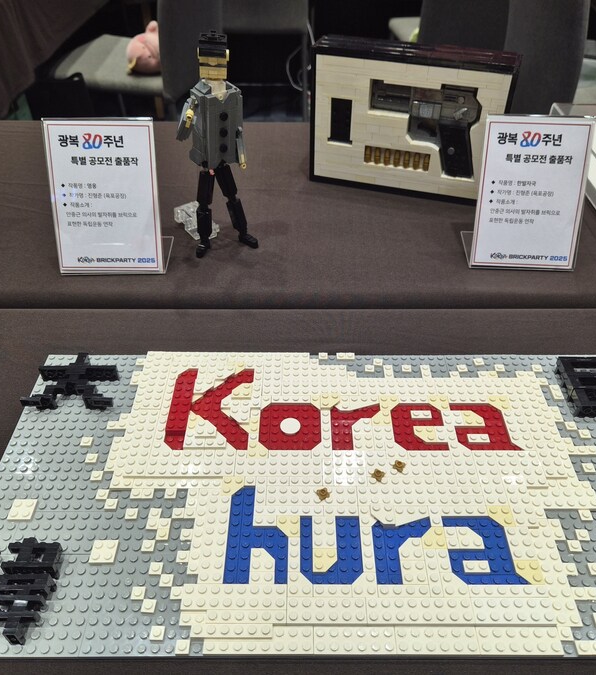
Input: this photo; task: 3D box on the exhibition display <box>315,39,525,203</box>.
[{"bbox_3d":[0.133,-0.262,0.731,0.230,0.166,0.047,12,43,14],"label":"exhibition display"}]

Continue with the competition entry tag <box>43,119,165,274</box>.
[{"bbox_3d":[-0.199,-0.145,0.621,0.109,0.142,0.072,-1,42,0],"label":"competition entry tag"}]

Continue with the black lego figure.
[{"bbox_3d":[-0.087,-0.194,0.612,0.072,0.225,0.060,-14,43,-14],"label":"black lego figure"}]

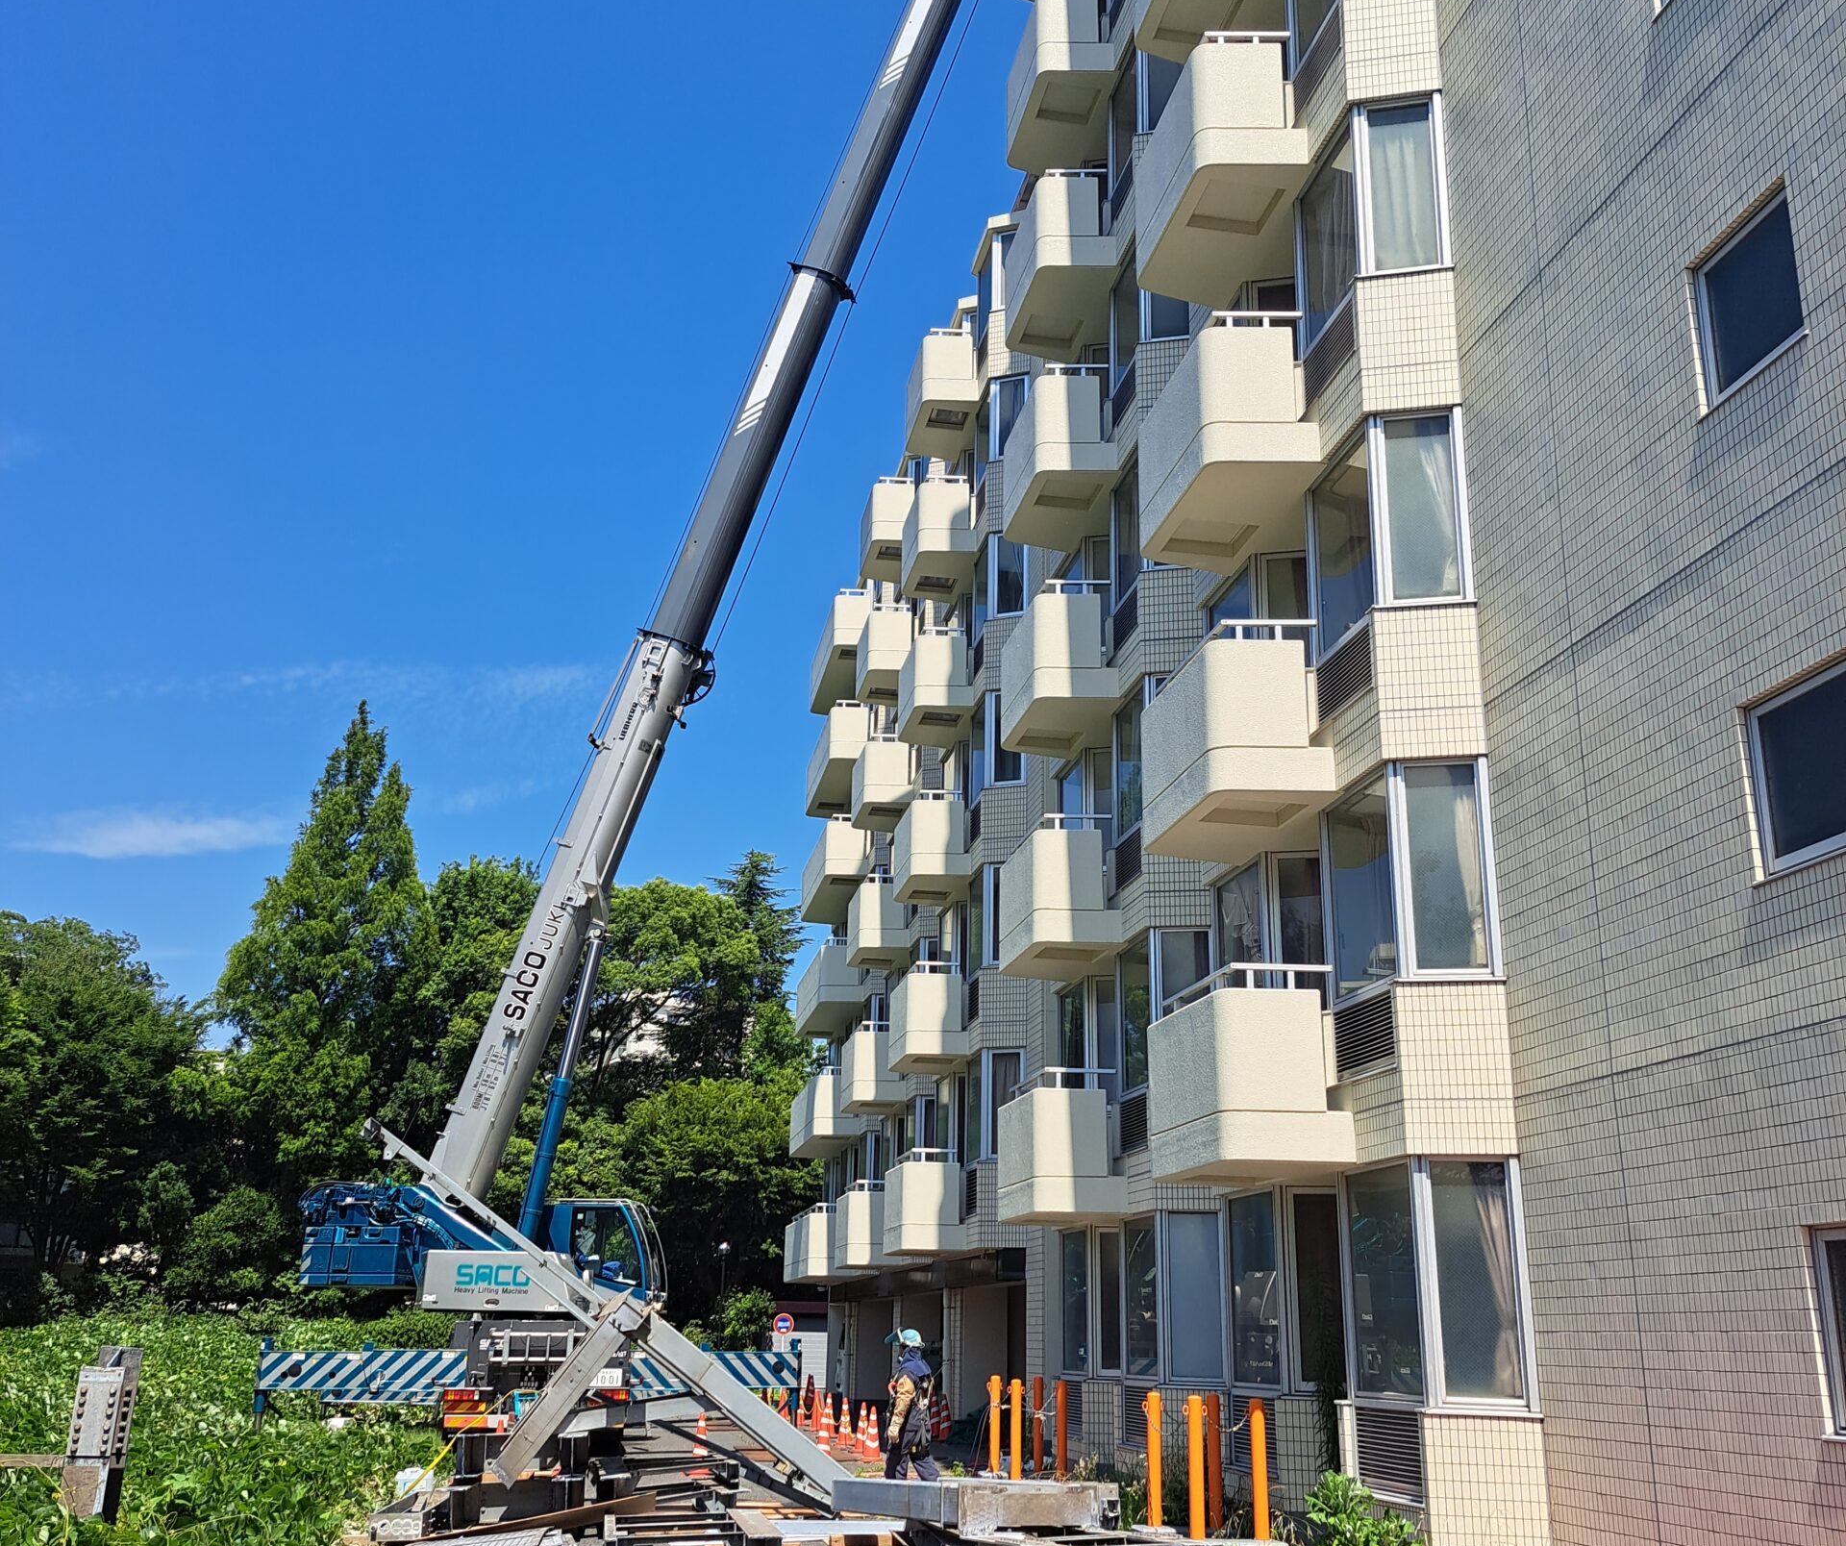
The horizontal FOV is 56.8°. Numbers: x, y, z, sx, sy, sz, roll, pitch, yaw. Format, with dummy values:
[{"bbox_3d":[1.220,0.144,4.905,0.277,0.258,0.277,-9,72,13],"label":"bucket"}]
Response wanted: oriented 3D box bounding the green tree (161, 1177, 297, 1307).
[{"bbox_3d":[-13.505,9.184,33.201,2.700,2.600,2.500,8,-20,-20],"label":"green tree"}]

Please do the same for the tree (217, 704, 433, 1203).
[{"bbox_3d":[-17.590,7.021,50.074,6.555,19.109,6.555,1,-18,0],"label":"tree"}]

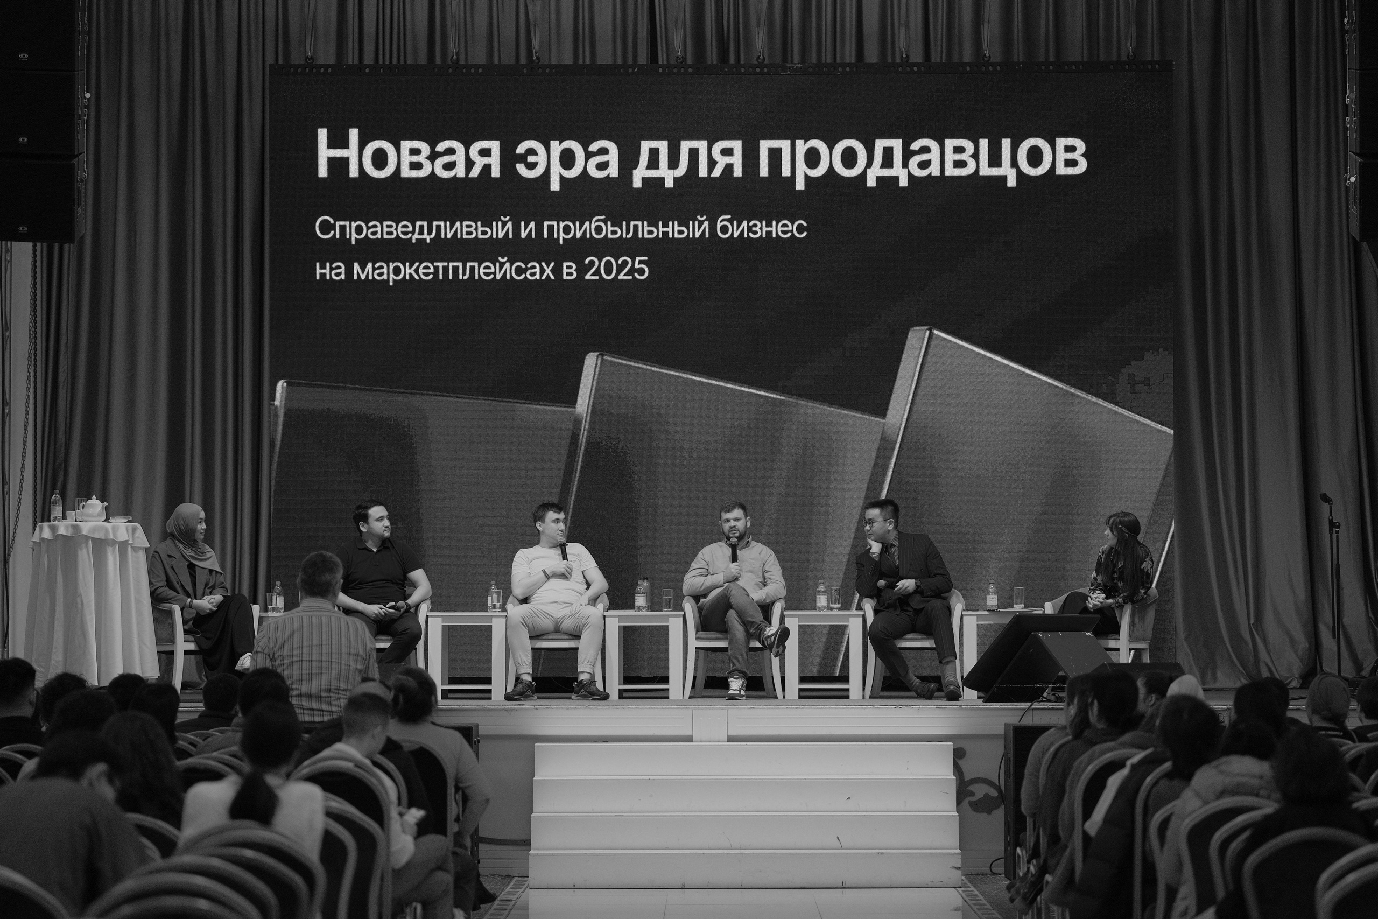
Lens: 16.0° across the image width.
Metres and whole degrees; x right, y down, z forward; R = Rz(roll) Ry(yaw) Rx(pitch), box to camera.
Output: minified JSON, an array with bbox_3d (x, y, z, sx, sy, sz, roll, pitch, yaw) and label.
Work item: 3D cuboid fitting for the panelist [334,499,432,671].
[{"bbox_3d":[-1.957,0.898,31.200,0.600,1.270,0.780,0,-2,-6],"label":"panelist"}]

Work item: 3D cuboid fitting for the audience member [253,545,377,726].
[{"bbox_3d":[-1.703,1.358,22.300,0.550,1.860,0.360,0,-2,2],"label":"audience member"}]

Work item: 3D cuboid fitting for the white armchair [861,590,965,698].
[{"bbox_3d":[1.439,1.166,31.400,0.640,0.730,0.600,0,-2,3],"label":"white armchair"}]

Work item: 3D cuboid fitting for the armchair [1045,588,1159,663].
[{"bbox_3d":[2.660,1.163,31.400,0.630,0.730,0.570,-1,-2,33],"label":"armchair"}]

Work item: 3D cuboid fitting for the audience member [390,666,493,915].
[{"bbox_3d":[-1.288,1.712,25.000,0.580,1.310,0.850,0,-2,4],"label":"audience member"}]

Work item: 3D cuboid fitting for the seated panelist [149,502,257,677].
[{"bbox_3d":[-3.095,0.906,31.200,0.500,1.260,0.720,1,-2,-33],"label":"seated panelist"}]

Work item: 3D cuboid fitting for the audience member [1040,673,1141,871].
[{"bbox_3d":[2.000,1.669,23.800,0.520,1.310,0.820,0,-2,2],"label":"audience member"}]

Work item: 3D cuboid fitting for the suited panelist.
[{"bbox_3d":[1.397,0.877,31.100,0.640,1.290,0.800,0,-2,6],"label":"suited panelist"}]

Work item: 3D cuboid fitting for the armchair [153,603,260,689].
[{"bbox_3d":[-3.143,1.177,31.400,0.630,0.730,0.570,1,-2,-33],"label":"armchair"}]

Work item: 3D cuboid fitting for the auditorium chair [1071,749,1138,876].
[{"bbox_3d":[2.070,1.847,23.400,0.460,0.930,0.560,0,-2,0],"label":"auditorium chair"}]

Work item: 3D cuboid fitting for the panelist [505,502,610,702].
[{"bbox_3d":[-0.837,0.892,31.100,0.640,1.270,0.820,0,-2,-4],"label":"panelist"}]

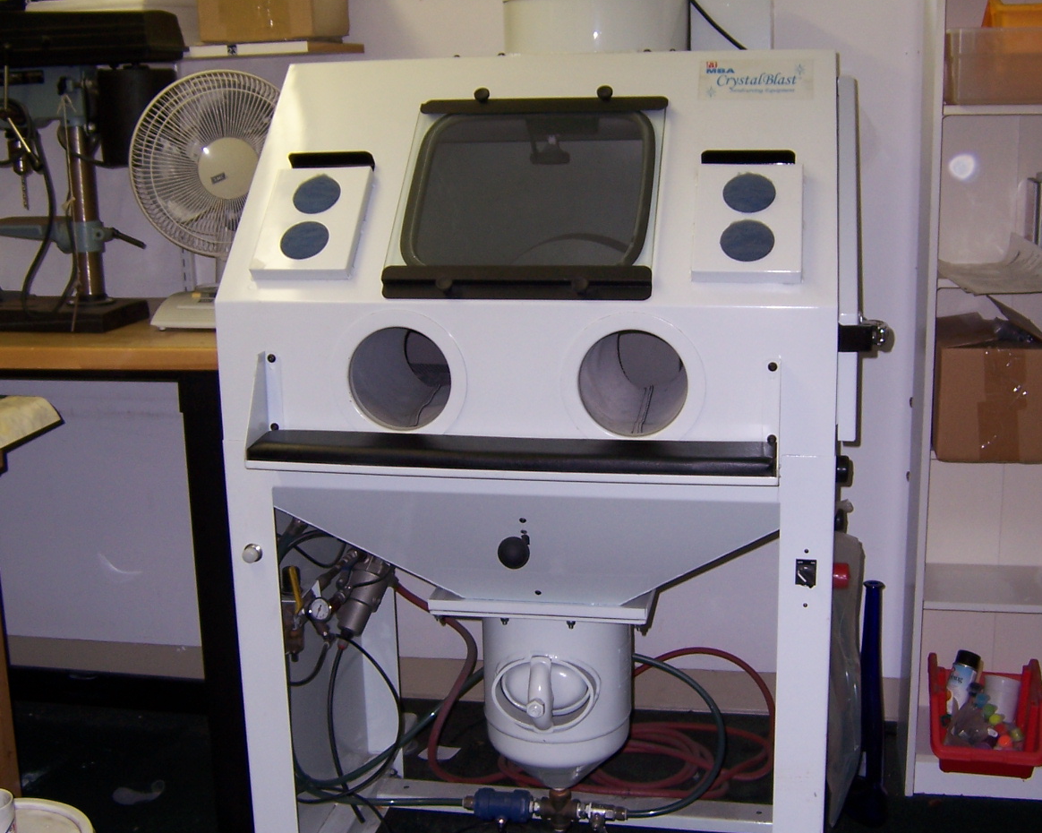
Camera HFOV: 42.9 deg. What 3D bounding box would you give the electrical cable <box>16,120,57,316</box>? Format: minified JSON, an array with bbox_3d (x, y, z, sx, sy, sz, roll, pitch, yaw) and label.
[{"bbox_3d":[-0.886,-0.362,2.420,0.075,0.360,0.070,1,14,8],"label":"electrical cable"}]

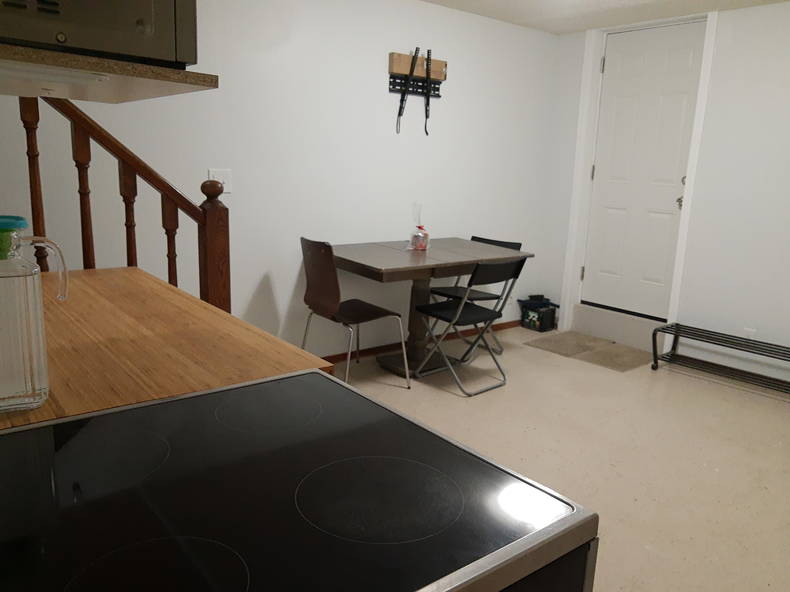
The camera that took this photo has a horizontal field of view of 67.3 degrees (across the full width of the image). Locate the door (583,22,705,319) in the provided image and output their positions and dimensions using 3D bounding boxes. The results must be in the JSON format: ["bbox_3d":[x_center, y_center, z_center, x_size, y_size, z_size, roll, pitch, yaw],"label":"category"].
[{"bbox_3d":[1.804,-0.866,4.311,0.050,2.022,0.790,-7,15,-37],"label":"door"}]

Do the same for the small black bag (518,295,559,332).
[{"bbox_3d":[1.191,0.135,4.874,0.205,0.280,0.230,-7,15,-37],"label":"small black bag"}]

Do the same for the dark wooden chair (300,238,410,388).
[{"bbox_3d":[-0.252,0.095,3.442,0.520,0.855,0.545,-7,15,-37],"label":"dark wooden chair"}]

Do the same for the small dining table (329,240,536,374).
[{"bbox_3d":[0.163,0.106,3.654,1.210,0.772,0.860,-7,15,-35],"label":"small dining table"}]

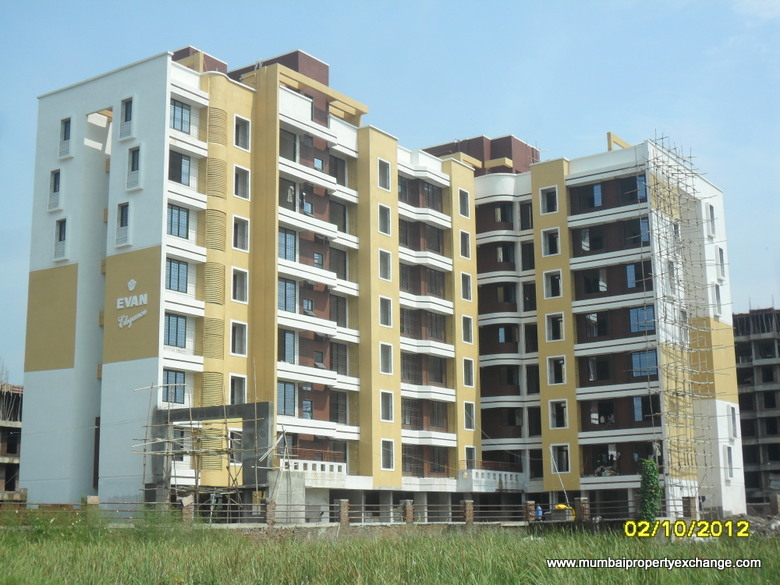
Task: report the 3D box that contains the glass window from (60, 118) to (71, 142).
[{"bbox_3d":[-18.284,-9.187,66.418,0.800,1.260,0.200,-8,-14,34],"label":"glass window"}]

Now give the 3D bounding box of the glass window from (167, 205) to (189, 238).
[{"bbox_3d":[-11.384,-3.784,62.657,0.138,1.645,1.675,-8,-14,34],"label":"glass window"}]

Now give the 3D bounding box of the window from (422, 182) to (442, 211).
[{"bbox_3d":[2.913,-6.429,79.572,0.180,1.680,2.050,-8,-14,34],"label":"window"}]

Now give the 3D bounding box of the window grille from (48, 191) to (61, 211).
[{"bbox_3d":[-18.968,-5.230,66.258,0.889,1.007,0.118,-9,-14,35],"label":"window grille"}]

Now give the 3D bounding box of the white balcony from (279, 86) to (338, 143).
[{"bbox_3d":[-5.081,-10.376,69.863,0.758,2.187,5.467,-8,-14,34],"label":"white balcony"}]

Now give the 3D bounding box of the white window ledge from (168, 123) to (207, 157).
[{"bbox_3d":[-11.036,-7.965,63.088,0.590,0.840,2.900,-8,-14,34],"label":"white window ledge"}]

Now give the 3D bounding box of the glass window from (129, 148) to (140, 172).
[{"bbox_3d":[-13.654,-7.132,62.961,0.798,1.330,0.197,-8,-14,34],"label":"glass window"}]

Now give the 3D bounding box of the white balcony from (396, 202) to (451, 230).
[{"bbox_3d":[2.167,-5.042,77.812,1.113,0.749,5.664,-8,-14,34],"label":"white balcony"}]

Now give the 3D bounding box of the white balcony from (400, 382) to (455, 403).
[{"bbox_3d":[2.247,6.535,76.154,1.300,0.820,5.550,-8,-14,34],"label":"white balcony"}]

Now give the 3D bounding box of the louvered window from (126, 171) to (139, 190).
[{"bbox_3d":[-13.631,-6.024,62.238,0.840,0.950,0.120,-8,-14,34],"label":"louvered window"}]

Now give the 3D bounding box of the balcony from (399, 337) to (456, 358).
[{"bbox_3d":[2.210,3.600,76.744,1.300,0.830,5.550,-8,-14,34],"label":"balcony"}]

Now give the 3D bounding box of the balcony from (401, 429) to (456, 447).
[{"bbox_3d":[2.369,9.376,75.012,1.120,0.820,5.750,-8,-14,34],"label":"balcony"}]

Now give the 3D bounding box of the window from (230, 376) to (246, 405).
[{"bbox_3d":[-8.261,5.473,63.491,0.200,1.700,1.240,-8,-14,34],"label":"window"}]

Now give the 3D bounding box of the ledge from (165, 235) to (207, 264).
[{"bbox_3d":[-11.004,-2.187,61.932,0.730,0.800,3.000,-8,-14,34],"label":"ledge"}]

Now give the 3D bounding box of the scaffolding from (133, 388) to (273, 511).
[{"bbox_3d":[-8.776,7.812,54.983,7.500,6.200,1.600,-8,-14,34],"label":"scaffolding"}]

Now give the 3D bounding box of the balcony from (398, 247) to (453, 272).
[{"bbox_3d":[2.137,-2.160,77.904,1.300,0.880,5.550,-8,-14,34],"label":"balcony"}]

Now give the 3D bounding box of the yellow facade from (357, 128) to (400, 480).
[{"bbox_3d":[-0.636,0.834,73.327,1.015,22.379,3.152,-8,-14,34],"label":"yellow facade"}]

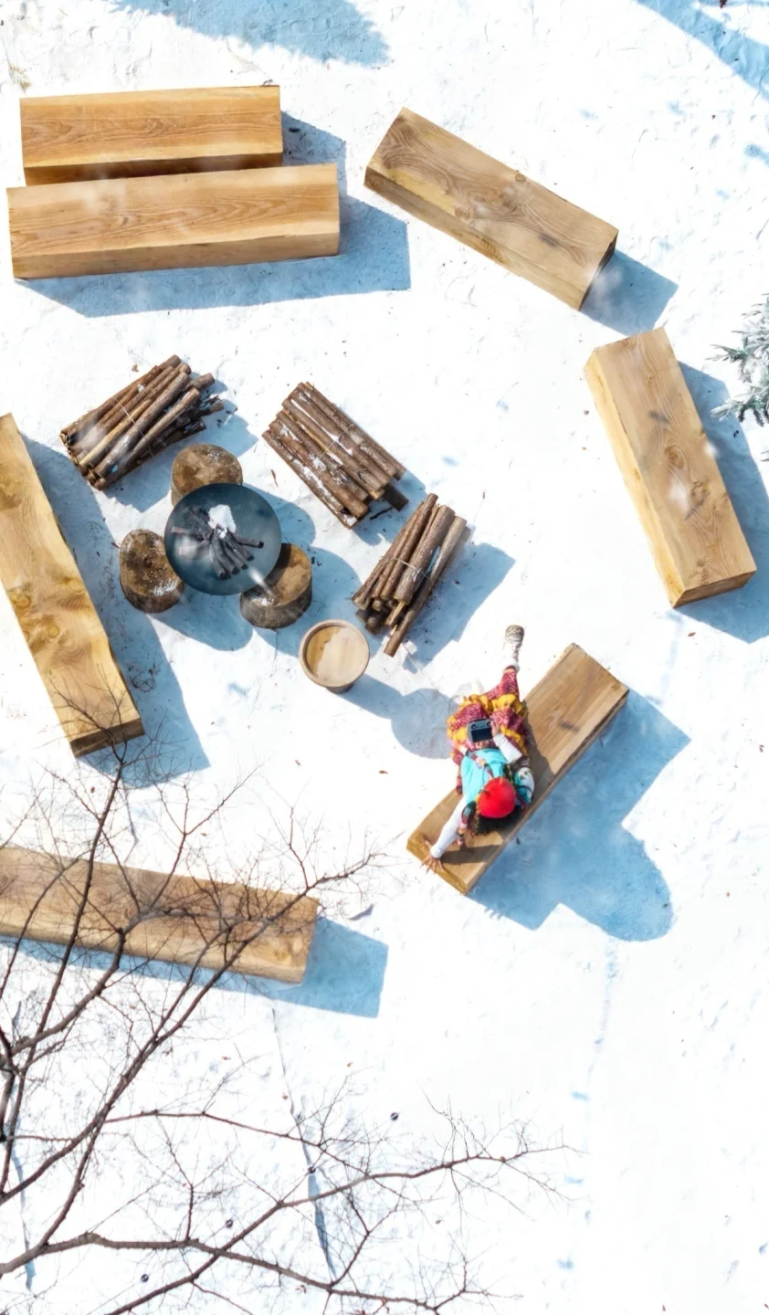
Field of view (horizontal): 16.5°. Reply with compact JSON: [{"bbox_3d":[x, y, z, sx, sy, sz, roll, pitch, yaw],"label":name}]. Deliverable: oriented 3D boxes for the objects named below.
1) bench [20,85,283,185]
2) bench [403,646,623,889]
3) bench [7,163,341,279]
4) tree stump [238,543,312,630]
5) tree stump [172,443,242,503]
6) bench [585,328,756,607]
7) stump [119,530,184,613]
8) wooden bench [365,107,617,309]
[{"bbox_3d":[-1.646,-3.702,18.952,1.831,0.372,0.527,-4,75,-5],"label":"bench"},{"bbox_3d":[0.901,0.756,17.924,0.494,0.366,1.736,39,76,7],"label":"bench"},{"bbox_3d":[-1.478,-3.077,18.786,2.304,0.391,0.515,-5,75,-5],"label":"bench"},{"bbox_3d":[-0.744,-0.511,18.133,0.482,0.414,0.482,1,75,-3],"label":"tree stump"},{"bbox_3d":[-1.216,-1.169,18.288,0.486,0.396,0.486,1,75,-3],"label":"tree stump"},{"bbox_3d":[1.992,-1.331,18.547,0.507,0.383,1.860,-17,77,-8],"label":"bench"},{"bbox_3d":[-1.574,-0.585,18.117,0.454,0.378,0.479,1,75,-3],"label":"stump"},{"bbox_3d":[0.771,-3.201,18.988,1.794,0.348,0.533,31,75,5],"label":"wooden bench"}]

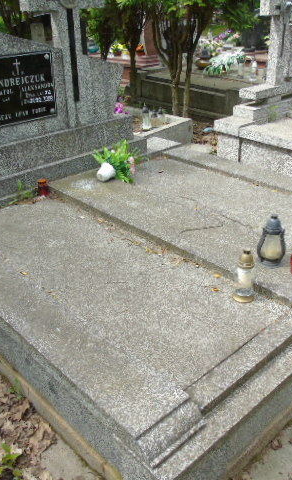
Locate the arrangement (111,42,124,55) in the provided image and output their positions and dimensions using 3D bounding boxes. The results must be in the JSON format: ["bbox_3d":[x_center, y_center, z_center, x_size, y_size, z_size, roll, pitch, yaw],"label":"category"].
[{"bbox_3d":[-0.509,-3.465,8.399,0.260,0.240,0.240,-2,28,0],"label":"arrangement"}]

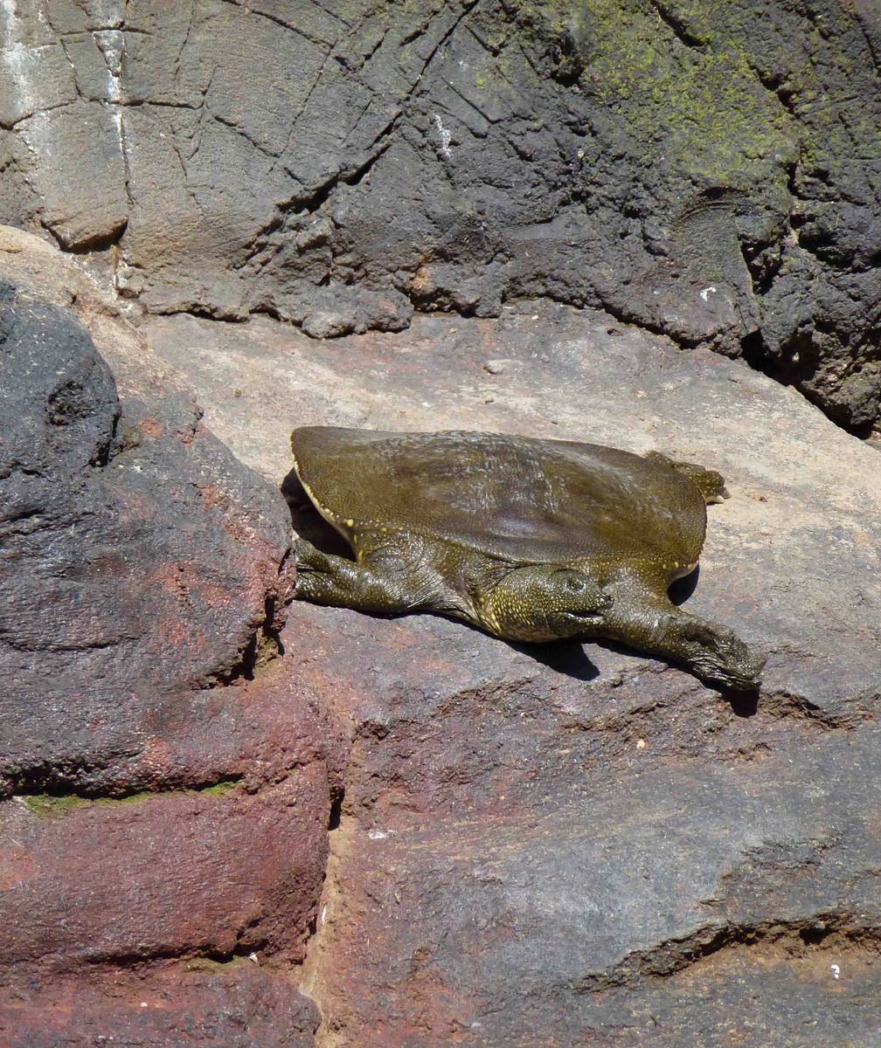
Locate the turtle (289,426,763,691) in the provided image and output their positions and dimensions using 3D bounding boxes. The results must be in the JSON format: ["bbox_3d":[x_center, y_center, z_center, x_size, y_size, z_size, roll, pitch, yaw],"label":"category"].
[{"bbox_3d":[0.063,-0.020,13.500,0.433,0.103,0.461,6,22,-9],"label":"turtle"}]

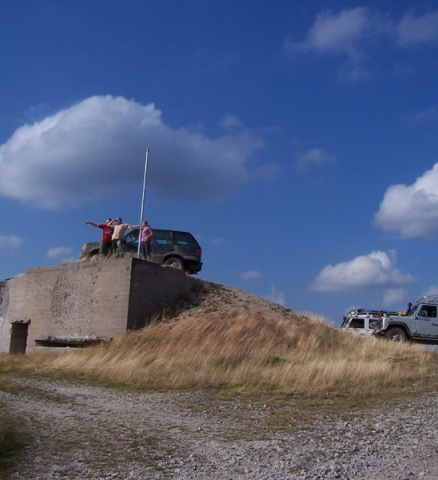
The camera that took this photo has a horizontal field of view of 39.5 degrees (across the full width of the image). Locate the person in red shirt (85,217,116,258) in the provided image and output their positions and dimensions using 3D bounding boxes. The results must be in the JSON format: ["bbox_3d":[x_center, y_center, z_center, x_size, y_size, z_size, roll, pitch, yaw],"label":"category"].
[{"bbox_3d":[-4.437,0.041,22.900,1.120,1.760,0.450,-2,-12,17],"label":"person in red shirt"}]

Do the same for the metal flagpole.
[{"bbox_3d":[-2.827,-1.406,22.717,0.065,4.220,0.065,3,-11,1],"label":"metal flagpole"}]

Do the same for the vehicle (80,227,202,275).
[{"bbox_3d":[-3.072,0.562,24.500,4.710,1.820,1.890,5,-12,-8],"label":"vehicle"}]

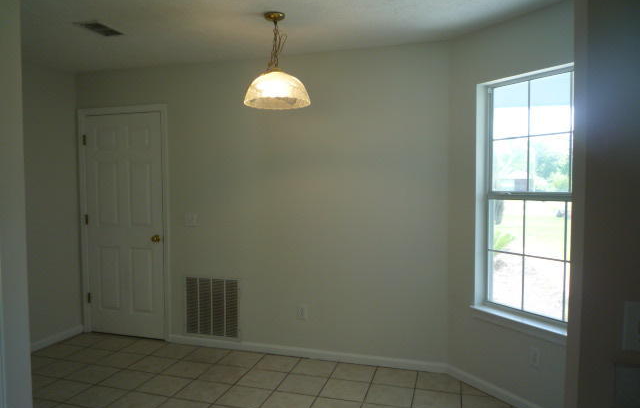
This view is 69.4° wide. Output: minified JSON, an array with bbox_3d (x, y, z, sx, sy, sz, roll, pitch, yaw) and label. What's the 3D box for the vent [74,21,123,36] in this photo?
[{"bbox_3d":[-1.473,-1.165,3.100,0.185,0.020,0.300,1,2,16],"label":"vent"}]

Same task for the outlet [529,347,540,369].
[{"bbox_3d":[1.292,0.930,2.788,0.014,0.120,0.078,-1,2,-28],"label":"outlet"}]

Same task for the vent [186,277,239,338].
[{"bbox_3d":[-0.924,0.885,3.953,0.515,0.515,0.030,1,2,16],"label":"vent"}]

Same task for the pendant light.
[{"bbox_3d":[-0.262,-0.886,2.823,0.410,0.548,0.410,0,2,0],"label":"pendant light"}]

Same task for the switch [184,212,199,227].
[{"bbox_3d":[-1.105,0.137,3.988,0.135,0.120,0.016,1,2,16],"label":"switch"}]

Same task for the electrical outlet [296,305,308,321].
[{"bbox_3d":[-0.144,0.877,3.729,0.080,0.122,0.014,1,2,16],"label":"electrical outlet"}]

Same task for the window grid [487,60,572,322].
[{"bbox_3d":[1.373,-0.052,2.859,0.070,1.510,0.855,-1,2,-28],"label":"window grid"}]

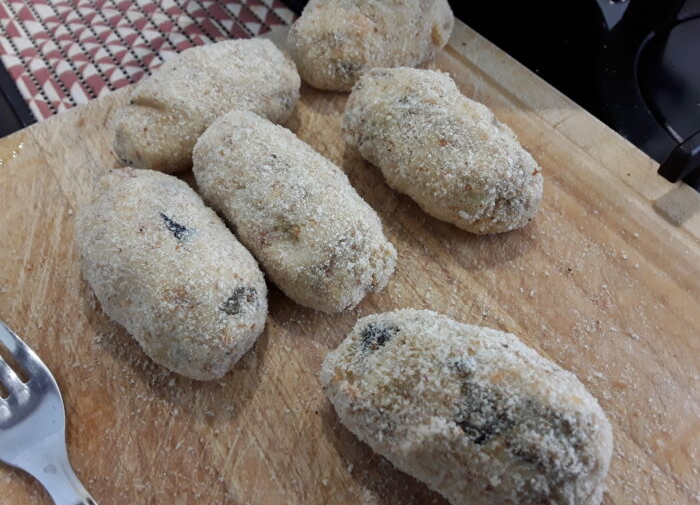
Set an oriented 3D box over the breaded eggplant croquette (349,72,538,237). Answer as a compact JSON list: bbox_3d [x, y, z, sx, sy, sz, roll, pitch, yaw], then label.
[{"bbox_3d":[0.034,-0.039,0.207,0.044,0.038,0.085,-36,63,-22],"label":"breaded eggplant croquette"}]

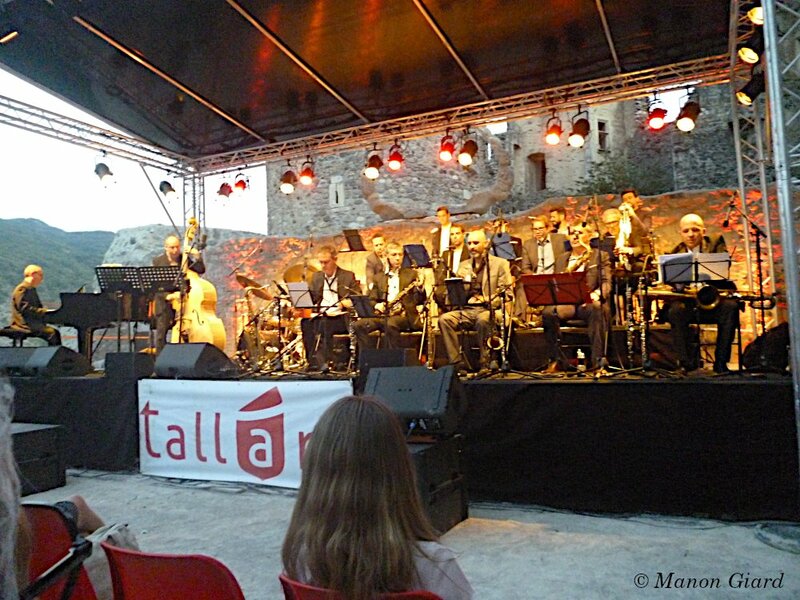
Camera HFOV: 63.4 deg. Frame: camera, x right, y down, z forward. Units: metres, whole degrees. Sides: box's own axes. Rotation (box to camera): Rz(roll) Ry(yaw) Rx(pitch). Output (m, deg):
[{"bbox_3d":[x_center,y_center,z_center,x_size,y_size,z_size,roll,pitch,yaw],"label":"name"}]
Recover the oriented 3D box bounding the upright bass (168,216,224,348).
[{"bbox_3d":[-2.613,-0.097,8.350,0.670,1.860,0.480,-4,-8,28],"label":"upright bass"}]

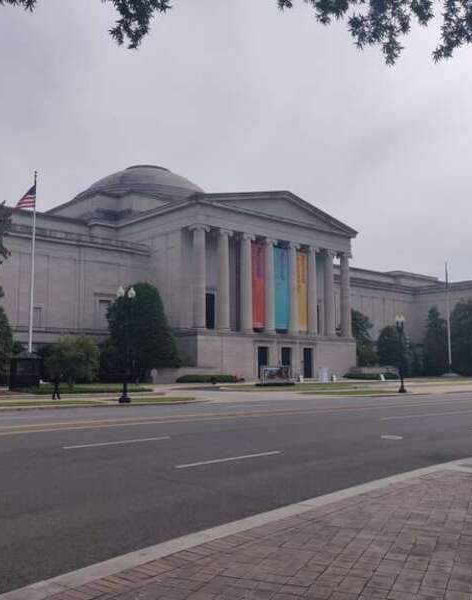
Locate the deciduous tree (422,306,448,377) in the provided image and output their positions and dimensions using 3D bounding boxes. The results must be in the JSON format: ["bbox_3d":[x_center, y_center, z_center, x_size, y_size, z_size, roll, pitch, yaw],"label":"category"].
[{"bbox_3d":[45.104,9.135,129.803,5.800,15.200,5.800,6,-9,-42],"label":"deciduous tree"}]

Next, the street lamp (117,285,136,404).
[{"bbox_3d":[-5.915,2.349,30.931,1.050,6.200,0.600,6,-9,-42],"label":"street lamp"}]

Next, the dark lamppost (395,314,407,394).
[{"bbox_3d":[12.898,4.140,45.022,1.050,6.200,0.600,6,-9,-42],"label":"dark lamppost"}]

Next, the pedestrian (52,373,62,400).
[{"bbox_3d":[-10.515,5.105,33.940,0.600,1.680,0.550,6,-9,-42],"label":"pedestrian"}]

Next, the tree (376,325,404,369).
[{"bbox_3d":[32.130,10.367,119.597,5.800,10.400,5.800,6,-9,-42],"label":"tree"}]

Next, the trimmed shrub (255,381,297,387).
[{"bbox_3d":[3.756,8.035,54.945,4.200,0.450,1.100,6,-9,-42],"label":"trimmed shrub"}]

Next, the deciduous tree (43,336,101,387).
[{"bbox_3d":[-14.369,5.423,50.207,4.900,4.500,4.900,6,-9,-42],"label":"deciduous tree"}]

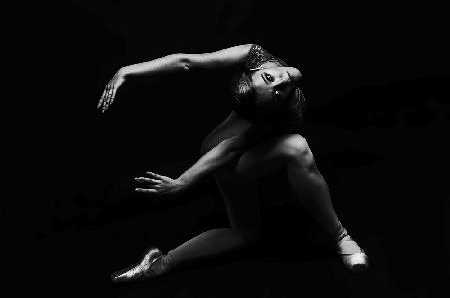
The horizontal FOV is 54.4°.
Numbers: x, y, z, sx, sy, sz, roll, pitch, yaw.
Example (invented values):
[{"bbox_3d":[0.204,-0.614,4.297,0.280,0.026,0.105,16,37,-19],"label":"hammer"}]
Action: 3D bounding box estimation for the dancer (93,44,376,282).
[{"bbox_3d":[0.055,0.050,1.780,1.040,0.930,0.680,2,8,11],"label":"dancer"}]

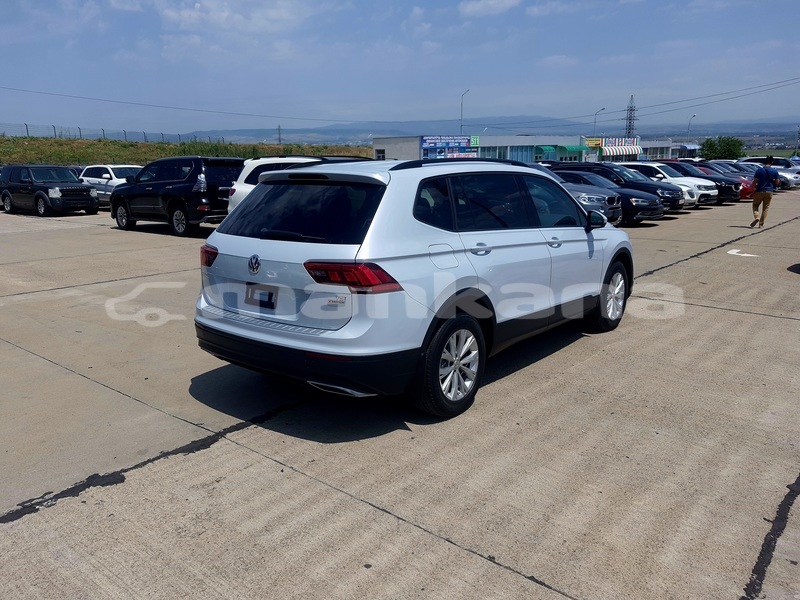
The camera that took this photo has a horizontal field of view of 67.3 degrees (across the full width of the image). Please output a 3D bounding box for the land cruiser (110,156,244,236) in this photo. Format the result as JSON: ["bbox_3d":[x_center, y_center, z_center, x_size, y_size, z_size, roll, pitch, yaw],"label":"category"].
[{"bbox_3d":[-5.814,-2.764,15.907,4.850,1.880,1.885,10,16,38],"label":"land cruiser"}]

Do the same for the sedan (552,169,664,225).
[{"bbox_3d":[5.129,-2.953,17.399,4.650,1.453,1.778,10,16,38],"label":"sedan"}]

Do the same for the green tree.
[{"bbox_3d":[25.495,-11.085,47.774,3.500,4.000,3.500,6,14,27],"label":"green tree"}]

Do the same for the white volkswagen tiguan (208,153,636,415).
[{"bbox_3d":[0.539,-0.397,5.324,1.900,1.680,4.680,10,16,39],"label":"white volkswagen tiguan"}]

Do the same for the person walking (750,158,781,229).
[{"bbox_3d":[9.341,-2.730,15.279,0.580,1.804,0.550,9,16,37],"label":"person walking"}]

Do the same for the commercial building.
[{"bbox_3d":[9.224,-10.396,45.647,22.500,3.800,7.000,-2,13,-8],"label":"commercial building"}]

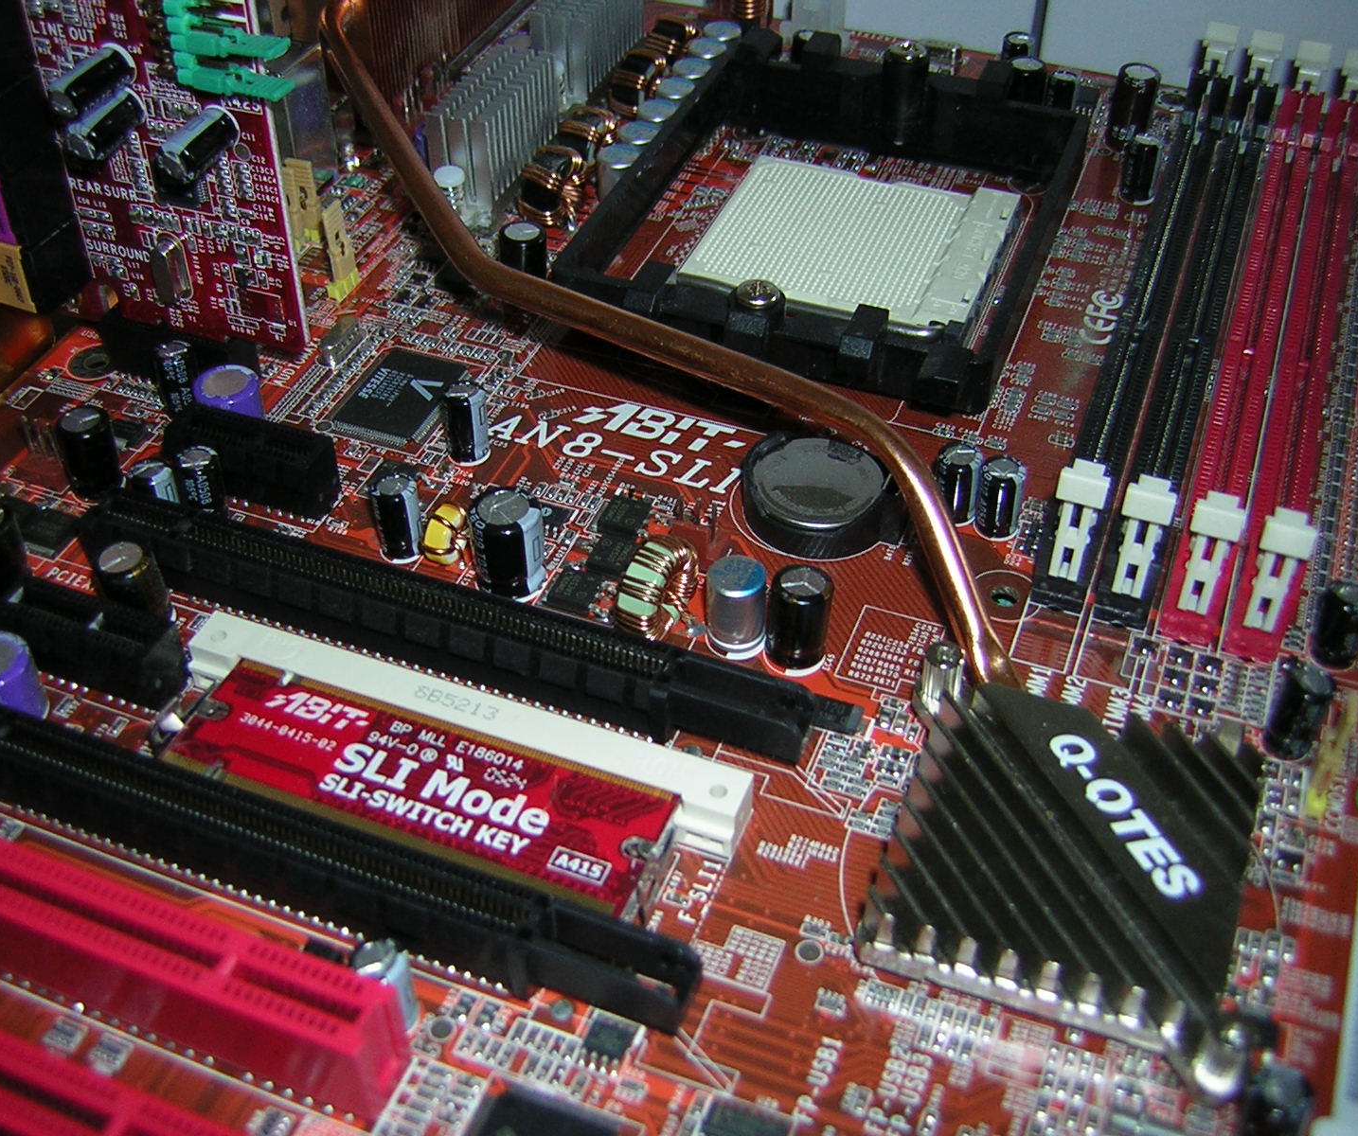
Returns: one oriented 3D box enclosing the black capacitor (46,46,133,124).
[{"bbox_3d":[-0.084,-0.069,0.225,0.006,0.006,0.011,15,46,16],"label":"black capacitor"}]

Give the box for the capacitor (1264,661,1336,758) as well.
[{"bbox_3d":[0.080,0.018,0.203,0.006,0.012,0.006,15,46,16],"label":"capacitor"}]

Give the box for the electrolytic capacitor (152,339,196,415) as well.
[{"bbox_3d":[-0.081,-0.031,0.255,0.006,0.011,0.006,0,44,0],"label":"electrolytic capacitor"}]

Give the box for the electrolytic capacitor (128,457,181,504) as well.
[{"bbox_3d":[-0.076,-0.010,0.230,0.006,0.011,0.006,15,46,16],"label":"electrolytic capacitor"}]

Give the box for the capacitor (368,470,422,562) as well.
[{"bbox_3d":[-0.041,-0.007,0.226,0.006,0.012,0.006,0,44,0],"label":"capacitor"}]

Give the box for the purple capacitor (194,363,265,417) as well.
[{"bbox_3d":[-0.070,-0.025,0.247,0.010,0.009,0.010,15,46,16],"label":"purple capacitor"}]

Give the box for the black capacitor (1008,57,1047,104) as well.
[{"bbox_3d":[0.072,-0.099,0.326,0.008,0.011,0.008,15,46,16],"label":"black capacitor"}]

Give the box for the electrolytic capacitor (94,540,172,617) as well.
[{"bbox_3d":[-0.077,0.003,0.221,0.008,0.011,0.008,0,44,0],"label":"electrolytic capacitor"}]

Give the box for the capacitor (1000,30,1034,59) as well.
[{"bbox_3d":[0.070,-0.105,0.329,0.007,0.011,0.007,15,46,16],"label":"capacitor"}]

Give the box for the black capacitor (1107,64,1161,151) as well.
[{"bbox_3d":[0.092,-0.093,0.317,0.008,0.015,0.008,15,46,16],"label":"black capacitor"}]

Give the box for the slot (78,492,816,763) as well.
[{"bbox_3d":[-0.033,0.008,0.216,0.106,0.011,0.007,16,46,15],"label":"slot"}]

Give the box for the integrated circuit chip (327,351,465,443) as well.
[{"bbox_3d":[-0.046,-0.028,0.259,0.016,0.002,0.022,16,46,15],"label":"integrated circuit chip"}]

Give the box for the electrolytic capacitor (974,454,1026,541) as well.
[{"bbox_3d":[0.048,-0.011,0.235,0.006,0.011,0.006,15,46,16],"label":"electrolytic capacitor"}]

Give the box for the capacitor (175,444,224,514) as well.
[{"bbox_3d":[-0.071,-0.012,0.236,0.006,0.011,0.006,0,44,0],"label":"capacitor"}]

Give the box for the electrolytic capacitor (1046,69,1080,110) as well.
[{"bbox_3d":[0.079,-0.096,0.323,0.005,0.011,0.005,15,46,16],"label":"electrolytic capacitor"}]

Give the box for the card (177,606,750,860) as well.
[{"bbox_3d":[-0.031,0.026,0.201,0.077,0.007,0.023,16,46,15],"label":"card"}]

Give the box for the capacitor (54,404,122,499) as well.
[{"bbox_3d":[-0.091,-0.018,0.243,0.008,0.012,0.008,15,46,16],"label":"capacitor"}]

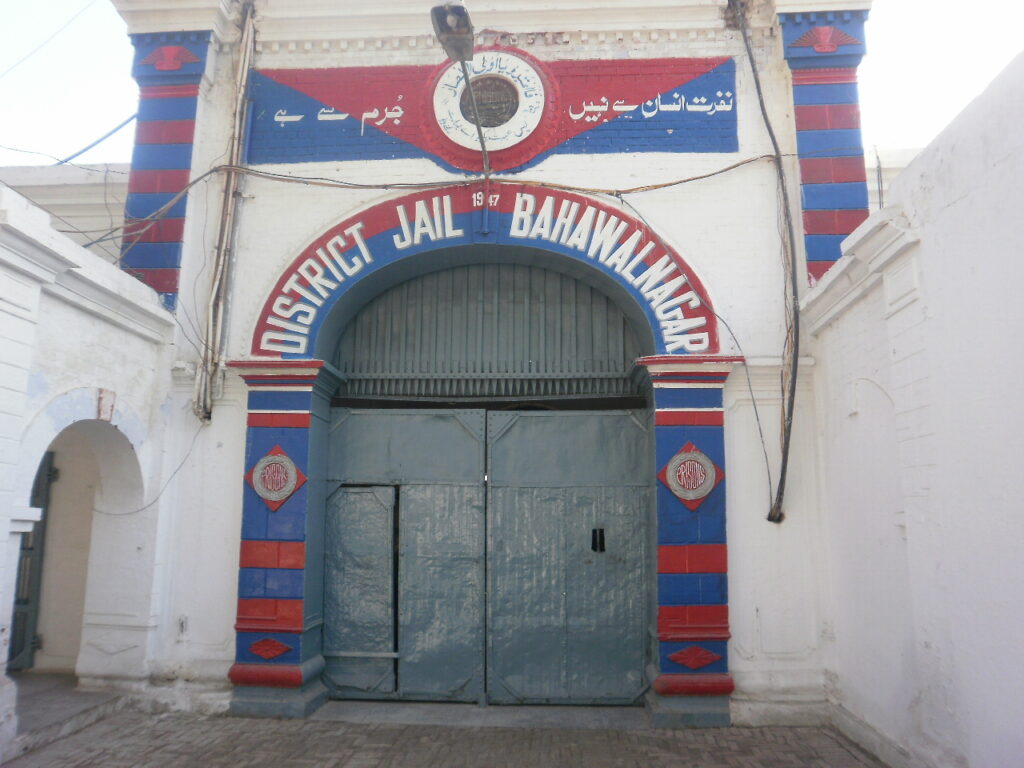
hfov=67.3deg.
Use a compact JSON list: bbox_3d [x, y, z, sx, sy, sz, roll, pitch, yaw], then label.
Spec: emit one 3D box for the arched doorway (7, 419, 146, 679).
[{"bbox_3d":[-3.484,1.416,5.832,0.560,2.270,1.650,0,-8,-1],"label":"arched doorway"}]

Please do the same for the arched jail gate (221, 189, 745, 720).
[{"bbox_3d":[-0.261,0.475,6.771,4.440,4.630,0.650,0,-10,3],"label":"arched jail gate"}]

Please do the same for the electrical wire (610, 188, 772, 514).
[{"bbox_3d":[1.625,-0.358,6.946,1.349,2.919,0.140,0,-8,4],"label":"electrical wire"}]

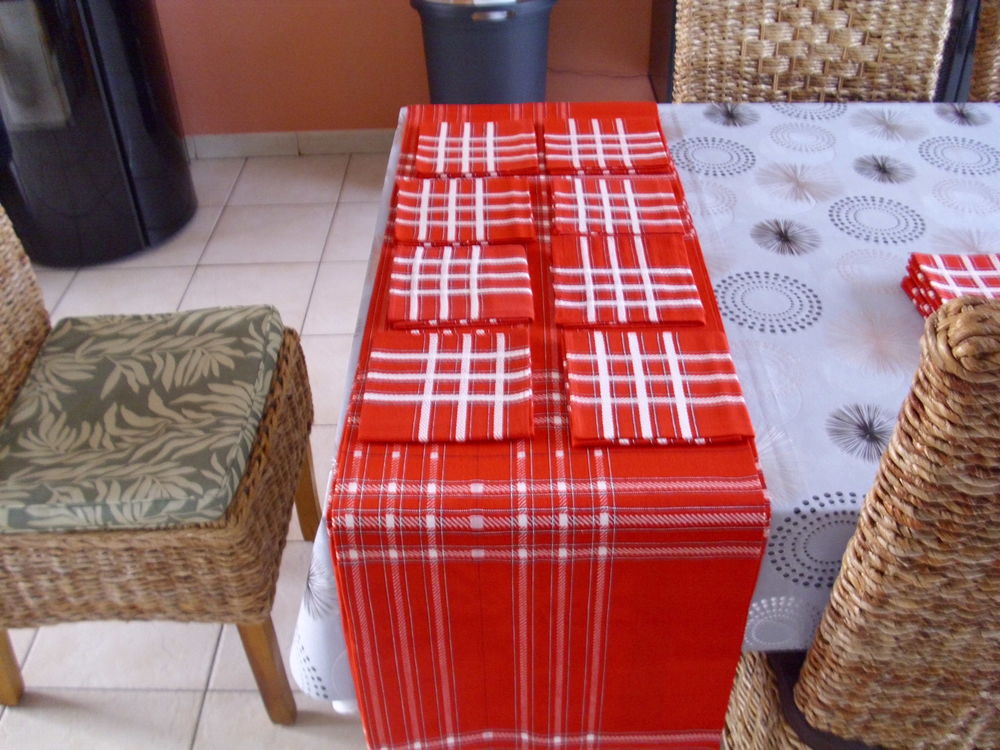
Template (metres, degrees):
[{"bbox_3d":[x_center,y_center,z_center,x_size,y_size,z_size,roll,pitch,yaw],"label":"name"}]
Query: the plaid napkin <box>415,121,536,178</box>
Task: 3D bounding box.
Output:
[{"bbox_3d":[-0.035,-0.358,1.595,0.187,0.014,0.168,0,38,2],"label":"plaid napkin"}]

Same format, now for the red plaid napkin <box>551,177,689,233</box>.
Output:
[{"bbox_3d":[0.165,-0.235,1.429,0.173,0.014,0.157,0,38,3],"label":"red plaid napkin"}]

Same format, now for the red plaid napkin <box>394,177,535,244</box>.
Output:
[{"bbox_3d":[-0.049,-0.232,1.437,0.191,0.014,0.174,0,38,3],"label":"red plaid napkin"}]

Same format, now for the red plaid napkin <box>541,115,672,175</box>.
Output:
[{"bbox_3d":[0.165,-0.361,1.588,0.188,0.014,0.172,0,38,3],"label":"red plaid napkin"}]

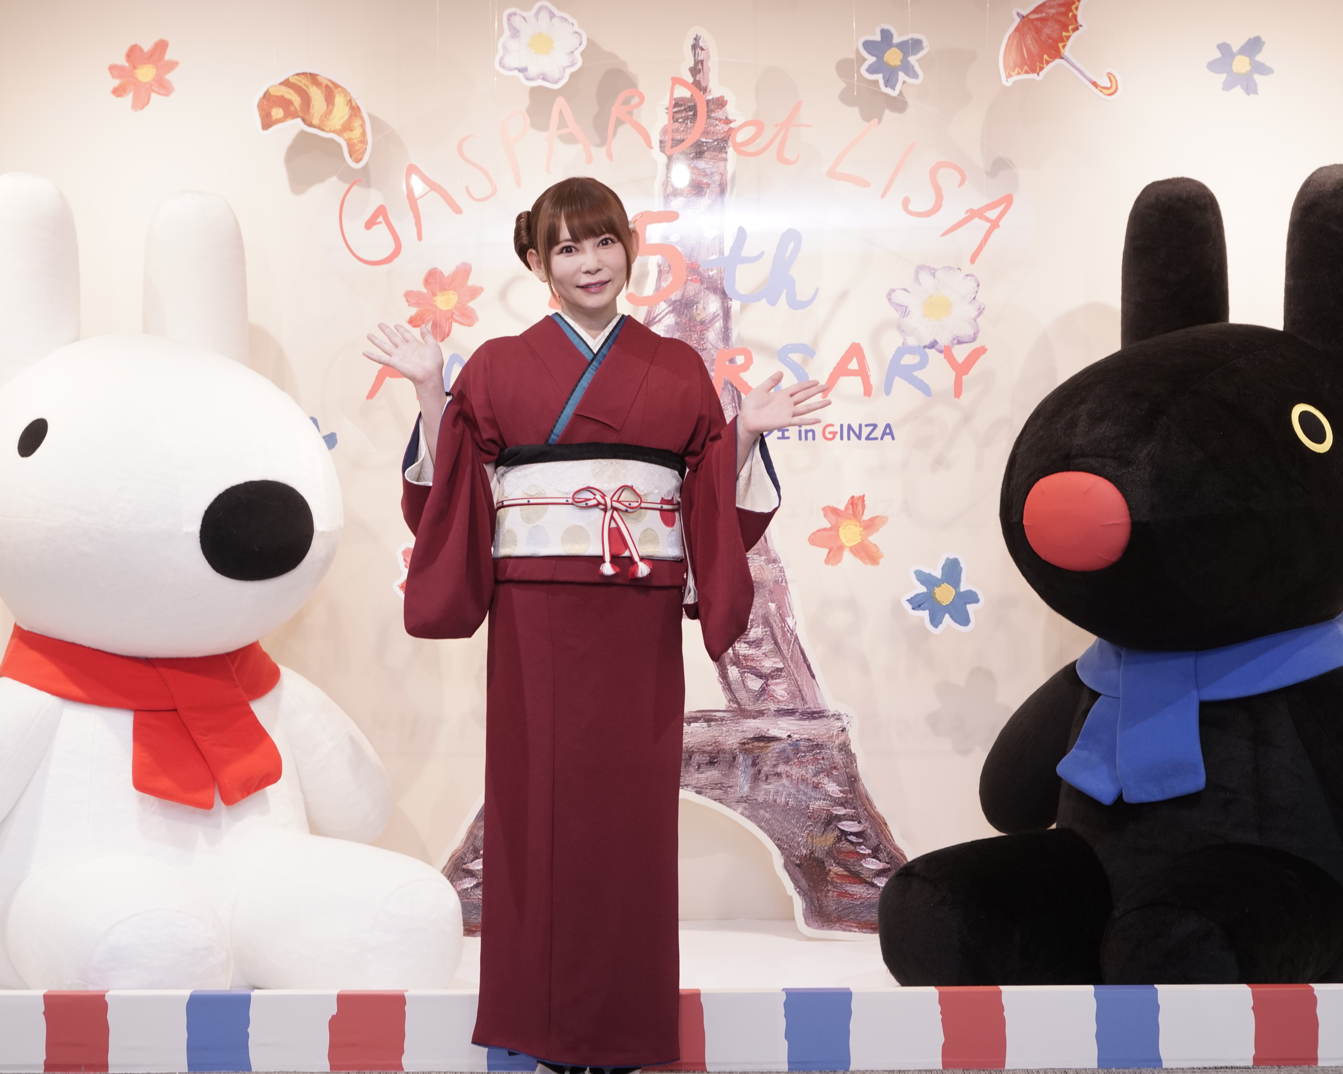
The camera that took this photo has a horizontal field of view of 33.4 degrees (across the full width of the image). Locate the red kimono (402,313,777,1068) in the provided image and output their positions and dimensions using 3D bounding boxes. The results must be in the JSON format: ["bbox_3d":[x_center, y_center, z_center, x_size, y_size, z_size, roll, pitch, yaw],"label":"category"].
[{"bbox_3d":[-0.142,0.254,3.953,0.662,1.296,0.400,0,-3,-4],"label":"red kimono"}]

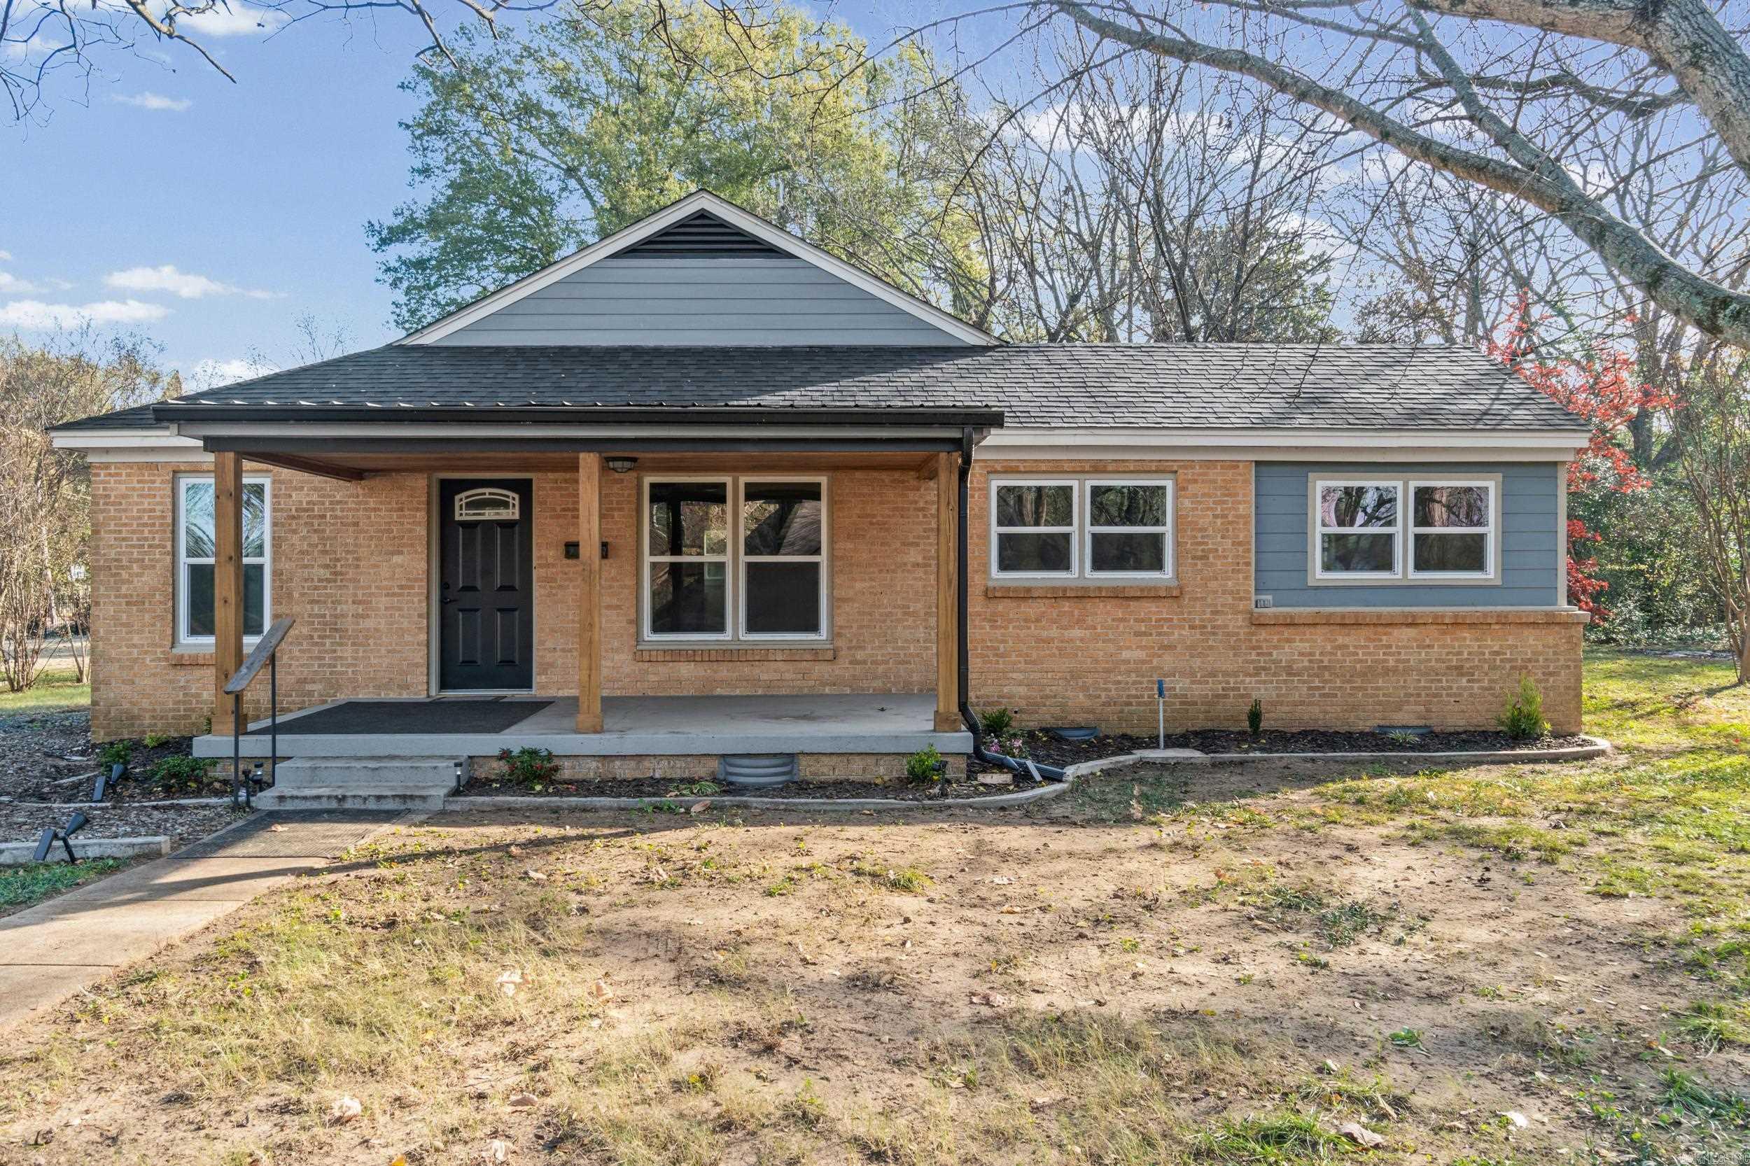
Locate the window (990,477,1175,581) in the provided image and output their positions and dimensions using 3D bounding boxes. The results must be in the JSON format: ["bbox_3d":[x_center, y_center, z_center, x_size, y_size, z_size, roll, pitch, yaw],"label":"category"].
[{"bbox_3d":[2.030,-0.525,12.770,1.800,1.010,0.100,0,0,-3],"label":"window"}]

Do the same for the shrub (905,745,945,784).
[{"bbox_3d":[0.366,1.311,9.500,0.285,0.280,0.280,0,0,-3],"label":"shrub"}]

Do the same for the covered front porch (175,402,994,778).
[{"bbox_3d":[-2.100,0.080,10.900,5.800,2.750,3.450,0,0,-3],"label":"covered front porch"}]

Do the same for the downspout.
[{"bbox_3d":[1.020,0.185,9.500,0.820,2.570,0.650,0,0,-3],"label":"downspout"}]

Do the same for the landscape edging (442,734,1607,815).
[{"bbox_3d":[1.840,1.495,10.820,9.700,0.170,3.750,0,0,-3],"label":"landscape edging"}]

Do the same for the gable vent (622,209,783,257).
[{"bbox_3d":[-1.980,-3.990,14.950,1.920,0.540,0.100,0,0,-3],"label":"gable vent"}]

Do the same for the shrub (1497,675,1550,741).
[{"bbox_3d":[6.210,1.196,12.550,0.470,0.620,0.450,0,0,-3],"label":"shrub"}]

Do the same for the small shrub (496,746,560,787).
[{"bbox_3d":[-2.480,1.317,9.400,0.430,0.290,0.400,0,0,-3],"label":"small shrub"}]

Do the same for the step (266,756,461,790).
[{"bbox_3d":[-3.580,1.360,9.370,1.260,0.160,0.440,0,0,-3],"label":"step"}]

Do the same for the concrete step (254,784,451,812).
[{"bbox_3d":[-3.530,1.470,8.970,1.260,0.120,0.380,0,0,-3],"label":"concrete step"}]

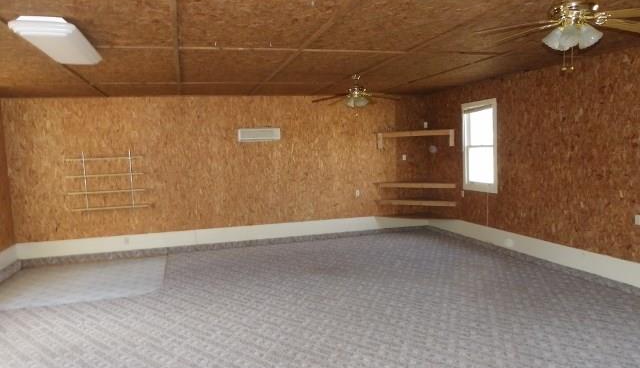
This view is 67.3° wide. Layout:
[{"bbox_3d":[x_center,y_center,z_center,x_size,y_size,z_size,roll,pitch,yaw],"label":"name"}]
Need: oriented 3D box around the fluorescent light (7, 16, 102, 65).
[{"bbox_3d":[-2.160,-1.184,4.071,0.430,0.130,1.240,-3,5,-16],"label":"fluorescent light"}]

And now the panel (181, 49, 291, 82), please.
[{"bbox_3d":[-1.140,-1.451,6.058,1.219,0.030,2.440,-3,5,-16],"label":"panel"}]

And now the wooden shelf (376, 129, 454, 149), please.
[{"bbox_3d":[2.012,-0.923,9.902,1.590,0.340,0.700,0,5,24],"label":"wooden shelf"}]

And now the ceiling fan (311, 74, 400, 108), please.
[{"bbox_3d":[0.529,-1.336,7.005,1.310,0.485,1.310,-3,5,-16],"label":"ceiling fan"}]

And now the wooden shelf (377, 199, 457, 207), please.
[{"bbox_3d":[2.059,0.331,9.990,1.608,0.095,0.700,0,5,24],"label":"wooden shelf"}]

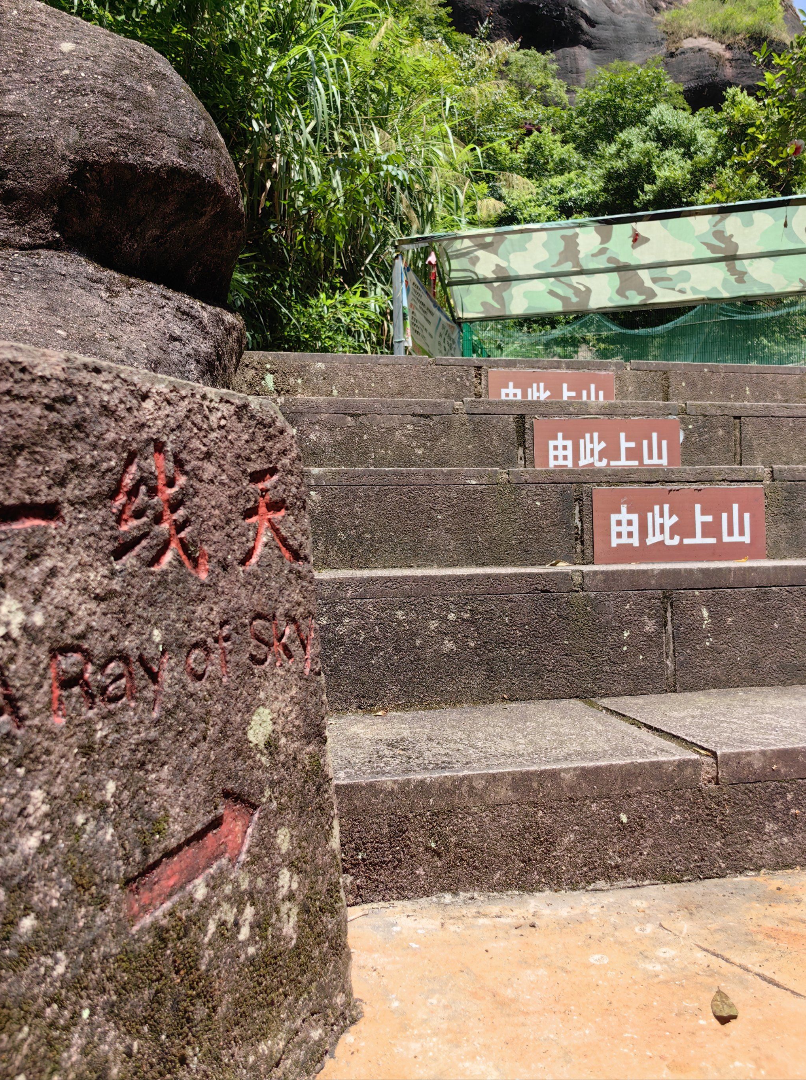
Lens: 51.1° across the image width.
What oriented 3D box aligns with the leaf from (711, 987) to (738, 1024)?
[{"bbox_3d":[0.255,0.367,0.667,0.021,0.010,0.052,-2,-1,17],"label":"leaf"}]

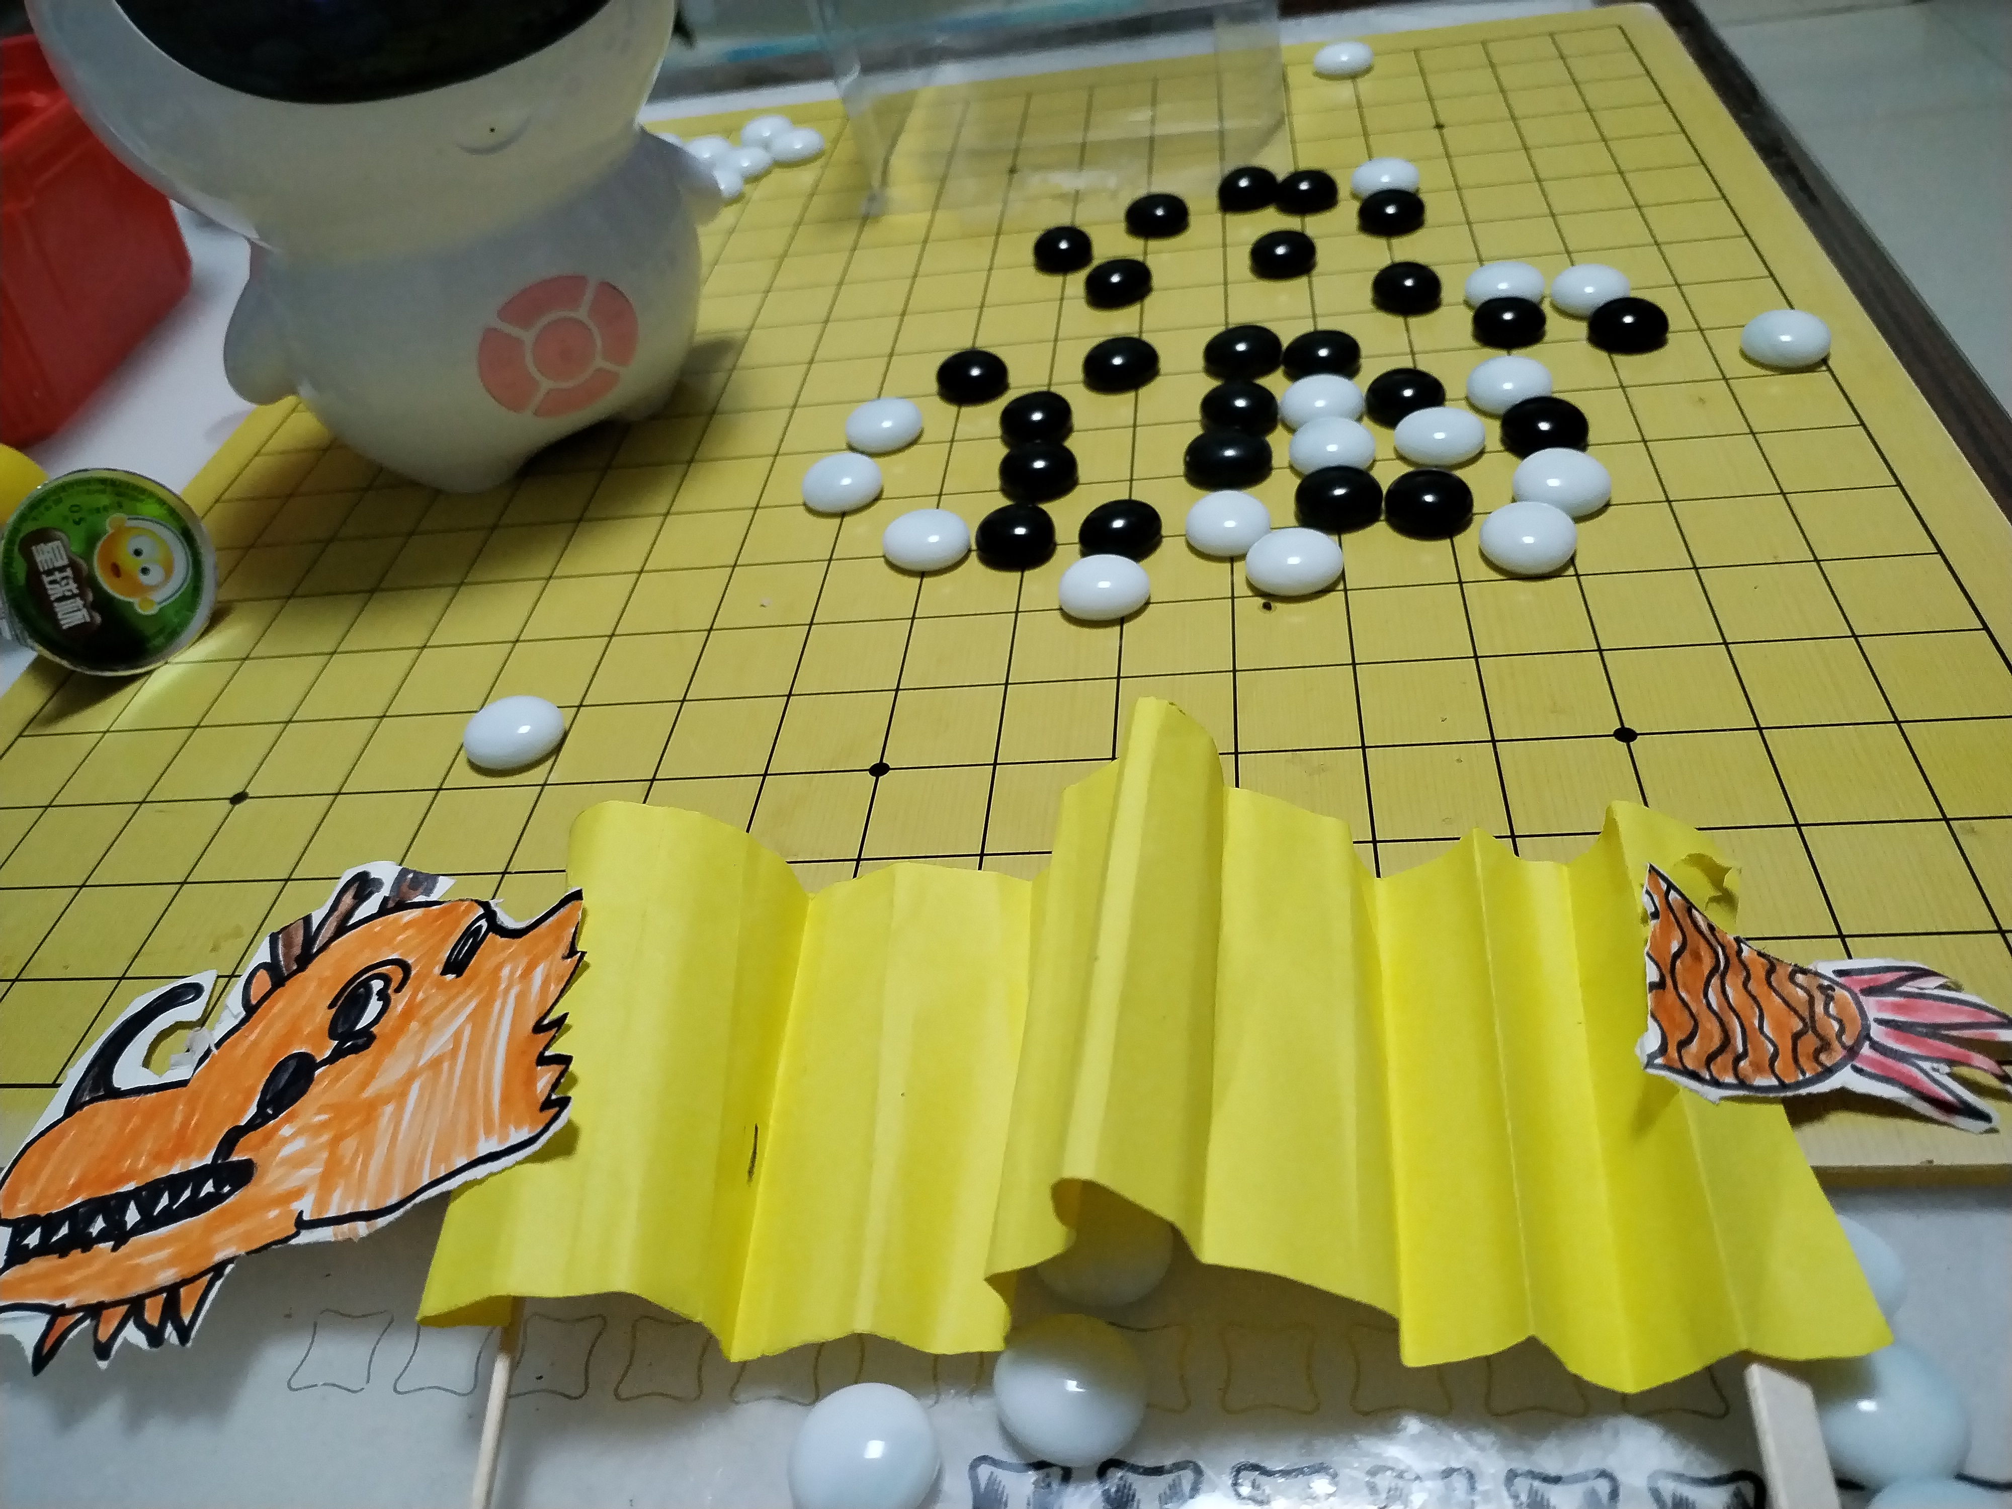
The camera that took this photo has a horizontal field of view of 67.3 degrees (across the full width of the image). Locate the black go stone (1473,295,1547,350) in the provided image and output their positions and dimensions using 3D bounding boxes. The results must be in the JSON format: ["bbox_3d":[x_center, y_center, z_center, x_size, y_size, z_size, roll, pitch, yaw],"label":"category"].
[{"bbox_3d":[0.126,-0.108,0.377,0.018,0.010,0.018,-3,43,10],"label":"black go stone"}]

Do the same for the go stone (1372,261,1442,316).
[{"bbox_3d":[0.105,-0.123,0.397,0.019,0.010,0.019,-3,43,10],"label":"go stone"}]

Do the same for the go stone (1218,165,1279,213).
[{"bbox_3d":[0.075,-0.174,0.465,0.020,0.010,0.020,-3,43,10],"label":"go stone"}]

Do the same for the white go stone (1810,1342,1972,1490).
[{"bbox_3d":[0.109,0.081,0.189,0.020,0.010,0.020,-3,43,10],"label":"white go stone"}]

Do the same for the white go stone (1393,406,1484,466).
[{"bbox_3d":[0.098,-0.072,0.343,0.020,0.009,0.020,-3,43,10],"label":"white go stone"}]

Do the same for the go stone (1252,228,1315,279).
[{"bbox_3d":[0.078,-0.141,0.422,0.019,0.010,0.019,-3,43,10],"label":"go stone"}]

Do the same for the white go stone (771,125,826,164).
[{"bbox_3d":[-0.074,-0.217,0.539,0.020,0.010,0.020,-3,43,9],"label":"white go stone"}]

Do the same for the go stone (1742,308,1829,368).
[{"bbox_3d":[0.182,-0.097,0.352,0.020,0.010,0.020,-3,43,9],"label":"go stone"}]

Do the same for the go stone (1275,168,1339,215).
[{"bbox_3d":[0.091,-0.170,0.457,0.020,0.010,0.020,-3,43,10],"label":"go stone"}]

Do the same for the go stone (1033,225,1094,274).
[{"bbox_3d":[0.017,-0.148,0.444,0.019,0.011,0.019,-3,43,9],"label":"go stone"}]

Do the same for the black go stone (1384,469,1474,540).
[{"bbox_3d":[0.091,-0.055,0.325,0.019,0.010,0.019,-3,43,10],"label":"black go stone"}]

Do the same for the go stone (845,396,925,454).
[{"bbox_3d":[-0.031,-0.084,0.384,0.020,0.009,0.020,-3,43,10],"label":"go stone"}]

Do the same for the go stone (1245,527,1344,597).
[{"bbox_3d":[0.061,-0.041,0.323,0.020,0.010,0.020,-3,43,10],"label":"go stone"}]

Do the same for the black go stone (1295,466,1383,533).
[{"bbox_3d":[0.074,-0.057,0.337,0.020,0.010,0.020,-3,43,10],"label":"black go stone"}]

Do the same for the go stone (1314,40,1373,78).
[{"bbox_3d":[0.117,-0.242,0.525,0.020,0.009,0.020,-3,43,10],"label":"go stone"}]

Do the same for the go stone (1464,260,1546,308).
[{"bbox_3d":[0.129,-0.121,0.390,0.019,0.010,0.019,-3,43,10],"label":"go stone"}]

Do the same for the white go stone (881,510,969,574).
[{"bbox_3d":[-0.018,-0.049,0.343,0.020,0.010,0.020,-3,43,10],"label":"white go stone"}]

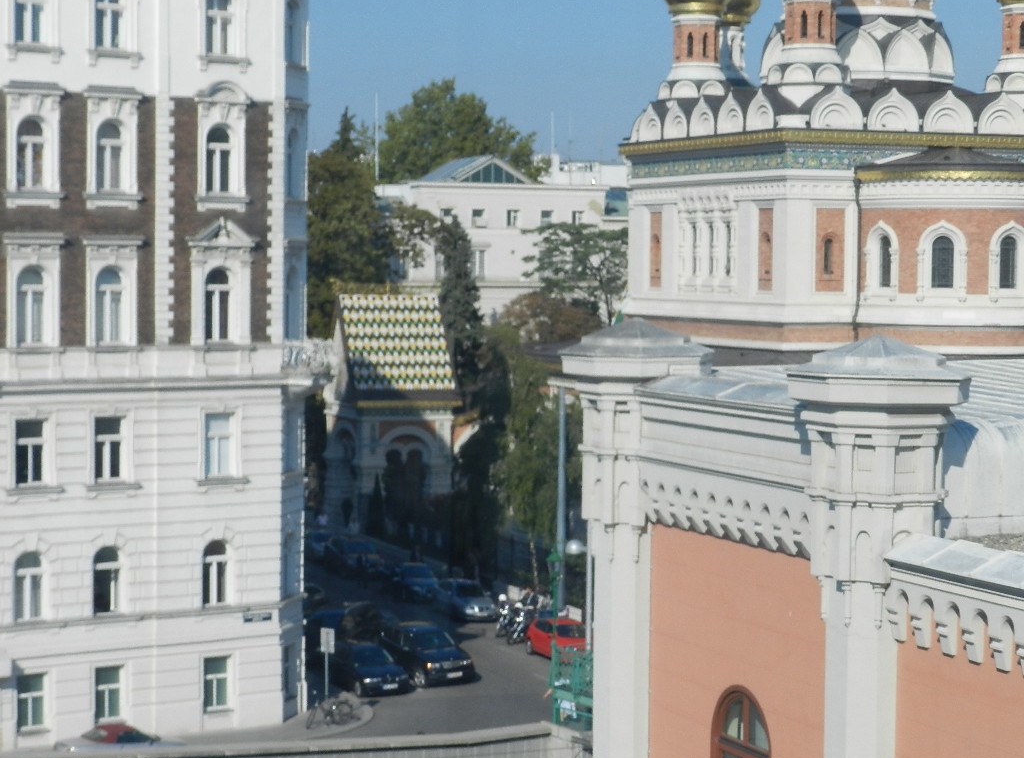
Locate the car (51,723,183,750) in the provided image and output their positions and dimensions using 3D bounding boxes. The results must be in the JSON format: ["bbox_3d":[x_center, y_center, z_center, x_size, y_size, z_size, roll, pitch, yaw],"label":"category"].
[{"bbox_3d":[-10.345,10.030,61.006,4.100,1.360,1.700,-1,3,-30],"label":"car"}]

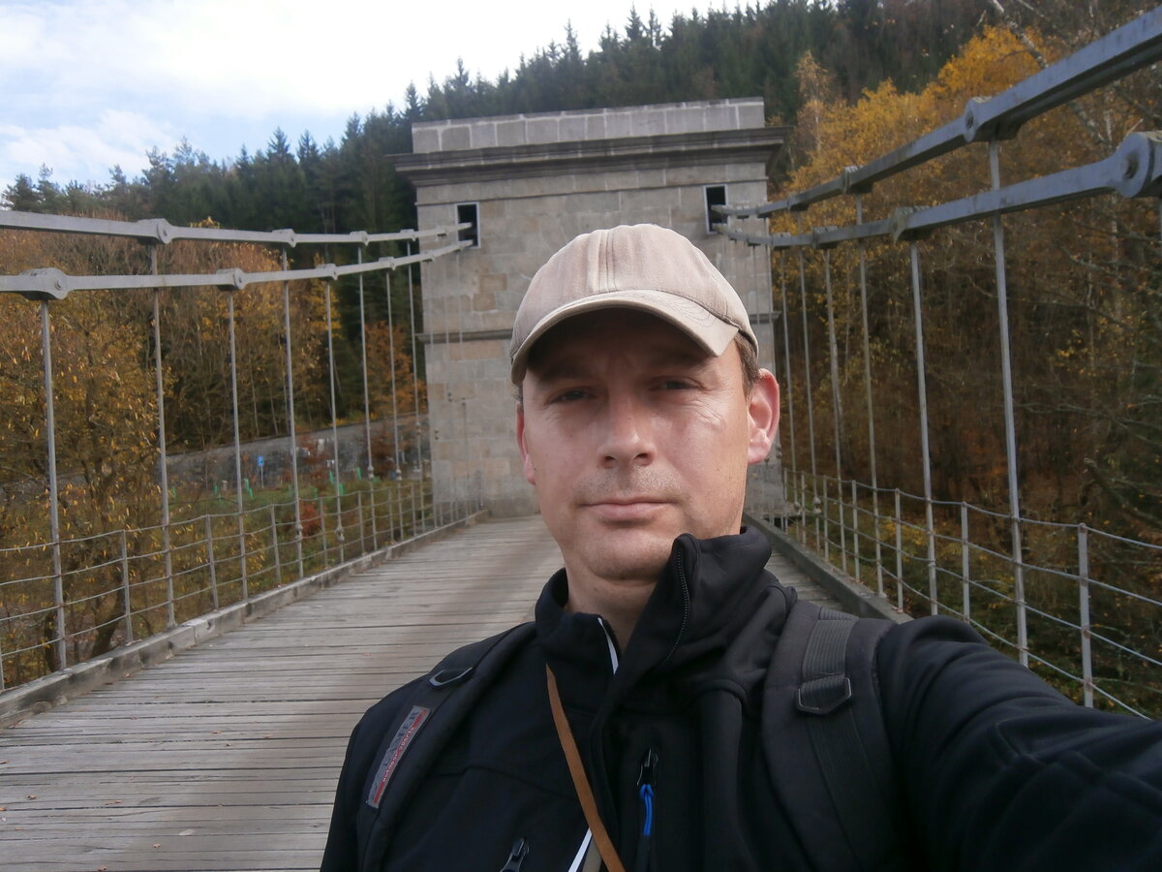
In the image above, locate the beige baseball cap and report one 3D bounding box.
[{"bbox_3d":[0.031,-0.096,0.610,0.177,0.122,0.270,-5,-4,11],"label":"beige baseball cap"}]

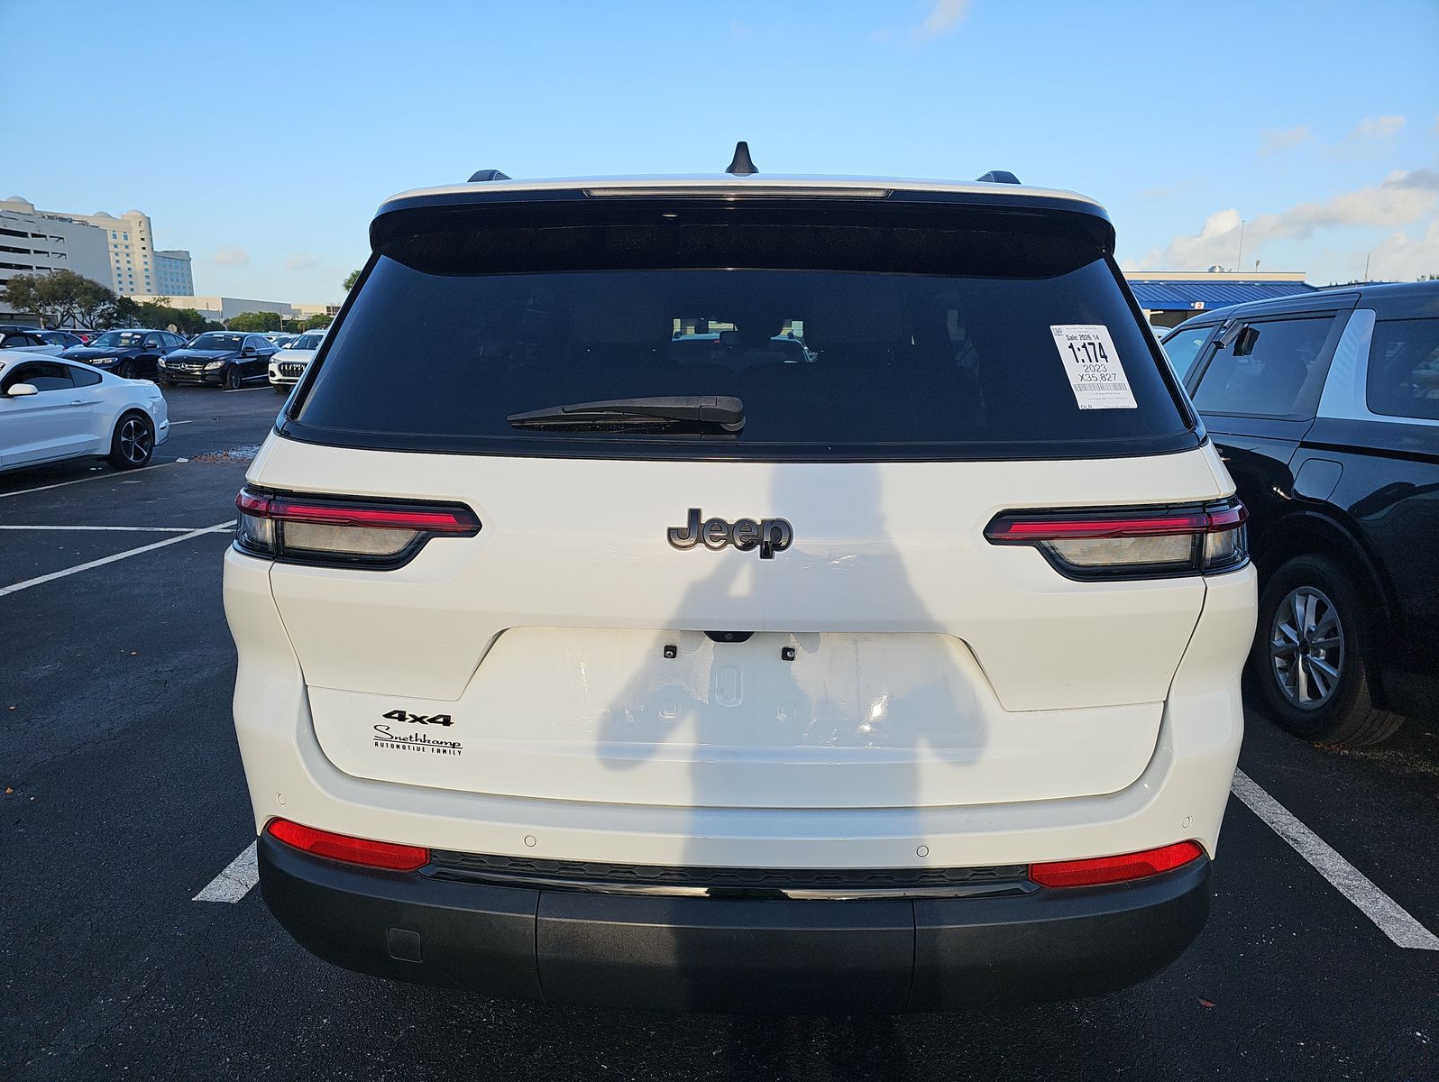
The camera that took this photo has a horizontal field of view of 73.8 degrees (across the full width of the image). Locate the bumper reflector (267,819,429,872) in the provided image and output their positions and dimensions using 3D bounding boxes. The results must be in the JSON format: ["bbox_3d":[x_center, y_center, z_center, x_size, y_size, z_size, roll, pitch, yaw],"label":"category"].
[{"bbox_3d":[-0.606,0.465,1.501,0.313,0.052,0.081,4,13,17],"label":"bumper reflector"}]

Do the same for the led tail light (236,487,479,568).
[{"bbox_3d":[-0.595,-0.036,1.557,0.505,0.119,0.182,3,12,12],"label":"led tail light"}]

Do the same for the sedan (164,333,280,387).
[{"bbox_3d":[-13.412,-4.916,26.069,1.830,1.440,4.690,1,12,1],"label":"sedan"}]

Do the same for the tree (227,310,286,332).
[{"bbox_3d":[-55.521,-25.607,115.434,6.700,4.180,6.300,-5,13,-25],"label":"tree"}]

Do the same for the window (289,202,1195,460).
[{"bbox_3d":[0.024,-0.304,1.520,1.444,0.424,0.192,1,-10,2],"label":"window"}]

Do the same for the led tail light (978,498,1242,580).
[{"bbox_3d":[0.636,-0.018,1.515,0.505,0.119,0.182,-1,12,-8],"label":"led tail light"}]

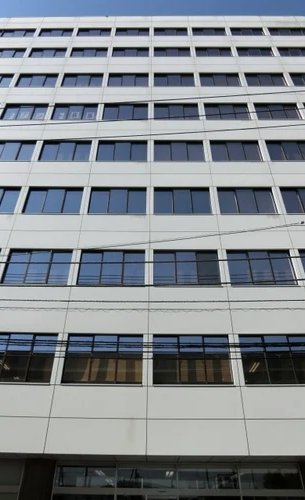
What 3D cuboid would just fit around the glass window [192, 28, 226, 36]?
[{"bbox_3d":[4.385,-16.799,28.043,2.607,1.671,0.150,0,-38,0],"label":"glass window"}]

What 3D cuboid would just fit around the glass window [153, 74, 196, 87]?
[{"bbox_3d":[1.388,-10.634,22.824,2.546,1.707,0.200,0,-38,0],"label":"glass window"}]

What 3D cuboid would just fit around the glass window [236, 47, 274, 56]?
[{"bbox_3d":[6.951,-13.263,24.360,2.440,1.650,0.150,0,-38,0],"label":"glass window"}]

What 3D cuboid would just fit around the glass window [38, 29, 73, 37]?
[{"bbox_3d":[-7.220,-16.366,27.323,2.546,1.480,0.200,0,-38,0],"label":"glass window"}]

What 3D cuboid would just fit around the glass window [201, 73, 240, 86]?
[{"bbox_3d":[4.268,-10.633,22.805,2.546,1.707,0.200,0,-38,0],"label":"glass window"}]

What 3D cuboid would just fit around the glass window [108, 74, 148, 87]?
[{"bbox_3d":[-1.492,-10.636,22.843,2.546,1.707,0.200,0,-38,0],"label":"glass window"}]

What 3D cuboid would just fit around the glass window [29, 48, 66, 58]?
[{"bbox_3d":[-7.049,-13.292,24.433,2.440,1.650,0.150,0,-38,0],"label":"glass window"}]

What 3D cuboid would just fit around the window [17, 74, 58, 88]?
[{"bbox_3d":[-7.502,-11.034,23.666,2.681,1.777,0.150,0,-38,0],"label":"window"}]

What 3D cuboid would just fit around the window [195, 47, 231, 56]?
[{"bbox_3d":[4.151,-13.269,24.374,2.440,1.650,0.150,0,-38,0],"label":"window"}]

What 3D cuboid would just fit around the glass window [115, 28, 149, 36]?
[{"bbox_3d":[-1.433,-15.879,26.398,2.440,1.650,0.150,0,-38,0],"label":"glass window"}]

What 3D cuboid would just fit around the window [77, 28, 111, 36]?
[{"bbox_3d":[-4.487,-16.814,28.108,2.624,1.671,0.150,0,-38,0],"label":"window"}]

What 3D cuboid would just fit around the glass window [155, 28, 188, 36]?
[{"bbox_3d":[1.453,-16.804,28.064,2.618,1.671,0.150,0,-38,0],"label":"glass window"}]

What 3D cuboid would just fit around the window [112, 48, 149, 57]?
[{"bbox_3d":[-1.528,-14.132,26.020,2.633,1.673,0.150,0,-38,0],"label":"window"}]

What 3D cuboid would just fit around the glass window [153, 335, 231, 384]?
[{"bbox_3d":[1.250,3.495,11.518,2.440,1.650,0.150,0,-38,0],"label":"glass window"}]

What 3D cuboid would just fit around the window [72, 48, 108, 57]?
[{"bbox_3d":[-4.249,-13.286,24.418,2.440,1.650,0.150,0,-38,0],"label":"window"}]

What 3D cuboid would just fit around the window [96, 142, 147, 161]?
[{"bbox_3d":[-1.500,-4.855,17.938,2.440,1.650,0.150,0,-38,0],"label":"window"}]

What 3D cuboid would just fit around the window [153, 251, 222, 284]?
[{"bbox_3d":[1.325,0.714,14.022,2.546,1.678,0.200,0,-38,0],"label":"window"}]

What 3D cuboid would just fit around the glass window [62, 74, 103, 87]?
[{"bbox_3d":[-4.372,-10.637,22.862,2.546,1.707,0.200,0,-38,0],"label":"glass window"}]

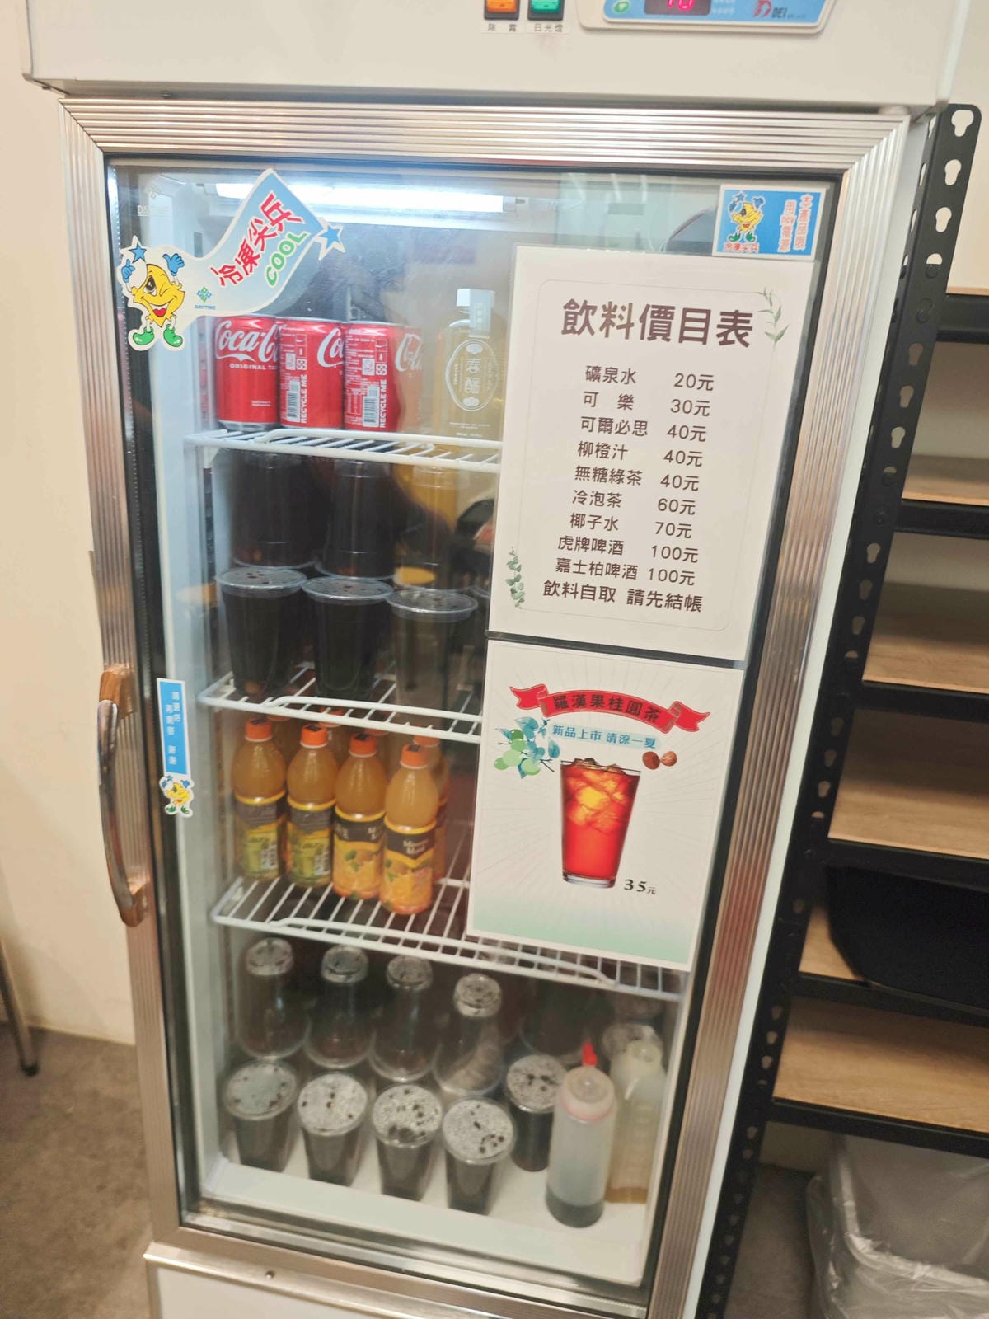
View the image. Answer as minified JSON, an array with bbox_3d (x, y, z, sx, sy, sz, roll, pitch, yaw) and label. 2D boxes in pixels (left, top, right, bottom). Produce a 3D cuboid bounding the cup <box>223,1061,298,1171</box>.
[{"bbox_3d":[-0.311,0.625,1.173,0.093,0.127,0.093,3,18,-1],"label":"cup"}]

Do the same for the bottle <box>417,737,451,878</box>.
[{"bbox_3d":[-0.087,0.179,1.094,0.064,0.211,0.064,7,19,7],"label":"bottle"}]

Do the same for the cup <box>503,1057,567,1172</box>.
[{"bbox_3d":[0.059,0.628,1.198,0.097,0.124,0.097,3,19,-1],"label":"cup"}]

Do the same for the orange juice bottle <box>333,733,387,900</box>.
[{"bbox_3d":[-0.162,0.185,1.060,0.063,0.205,0.063,3,19,-1],"label":"orange juice bottle"}]

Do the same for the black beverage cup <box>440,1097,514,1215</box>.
[{"bbox_3d":[-0.023,0.649,1.120,0.097,0.124,0.097,3,19,-1],"label":"black beverage cup"}]

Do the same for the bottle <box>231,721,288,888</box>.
[{"bbox_3d":[-0.287,0.170,1.072,0.063,0.202,0.063,-2,19,-15],"label":"bottle"}]

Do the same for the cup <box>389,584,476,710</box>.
[{"bbox_3d":[-0.070,-0.005,0.950,0.097,0.122,0.097,4,19,-1],"label":"cup"}]

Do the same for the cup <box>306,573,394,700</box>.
[{"bbox_3d":[-0.158,-0.016,0.941,0.097,0.124,0.097,3,19,-1],"label":"cup"}]

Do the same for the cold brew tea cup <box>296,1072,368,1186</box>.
[{"bbox_3d":[-0.215,0.636,1.162,0.097,0.122,0.097,4,19,-1],"label":"cold brew tea cup"}]

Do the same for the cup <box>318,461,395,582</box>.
[{"bbox_3d":[-0.158,-0.163,1.002,0.097,0.122,0.097,4,19,-1],"label":"cup"}]

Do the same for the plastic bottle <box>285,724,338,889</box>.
[{"bbox_3d":[-0.221,0.176,1.068,0.063,0.202,0.063,0,19,-12],"label":"plastic bottle"}]

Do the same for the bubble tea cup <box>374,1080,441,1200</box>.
[{"bbox_3d":[-0.115,0.638,1.135,0.097,0.124,0.097,3,19,-1],"label":"bubble tea cup"}]

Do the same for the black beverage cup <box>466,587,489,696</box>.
[{"bbox_3d":[0.015,-0.015,0.965,0.093,0.127,0.093,3,18,-1],"label":"black beverage cup"}]

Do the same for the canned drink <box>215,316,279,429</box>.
[{"bbox_3d":[-0.261,-0.302,0.927,0.066,0.115,0.066,7,19,7],"label":"canned drink"}]

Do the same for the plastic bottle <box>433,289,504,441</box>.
[{"bbox_3d":[-0.022,-0.281,0.854,0.070,0.143,0.068,3,18,-2],"label":"plastic bottle"}]

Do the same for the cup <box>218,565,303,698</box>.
[{"bbox_3d":[-0.250,-0.027,0.953,0.093,0.127,0.093,3,18,-1],"label":"cup"}]

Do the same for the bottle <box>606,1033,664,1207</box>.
[{"bbox_3d":[0.188,0.610,1.162,0.065,0.222,0.065,8,19,13],"label":"bottle"}]

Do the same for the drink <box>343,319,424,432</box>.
[{"bbox_3d":[-0.122,-0.288,0.908,0.066,0.115,0.066,7,19,7],"label":"drink"}]

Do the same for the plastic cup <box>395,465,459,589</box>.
[{"bbox_3d":[-0.065,-0.148,0.991,0.097,0.122,0.097,4,19,-1],"label":"plastic cup"}]

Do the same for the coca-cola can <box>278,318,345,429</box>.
[{"bbox_3d":[-0.179,-0.282,0.869,0.066,0.115,0.066,0,19,-12],"label":"coca-cola can"}]

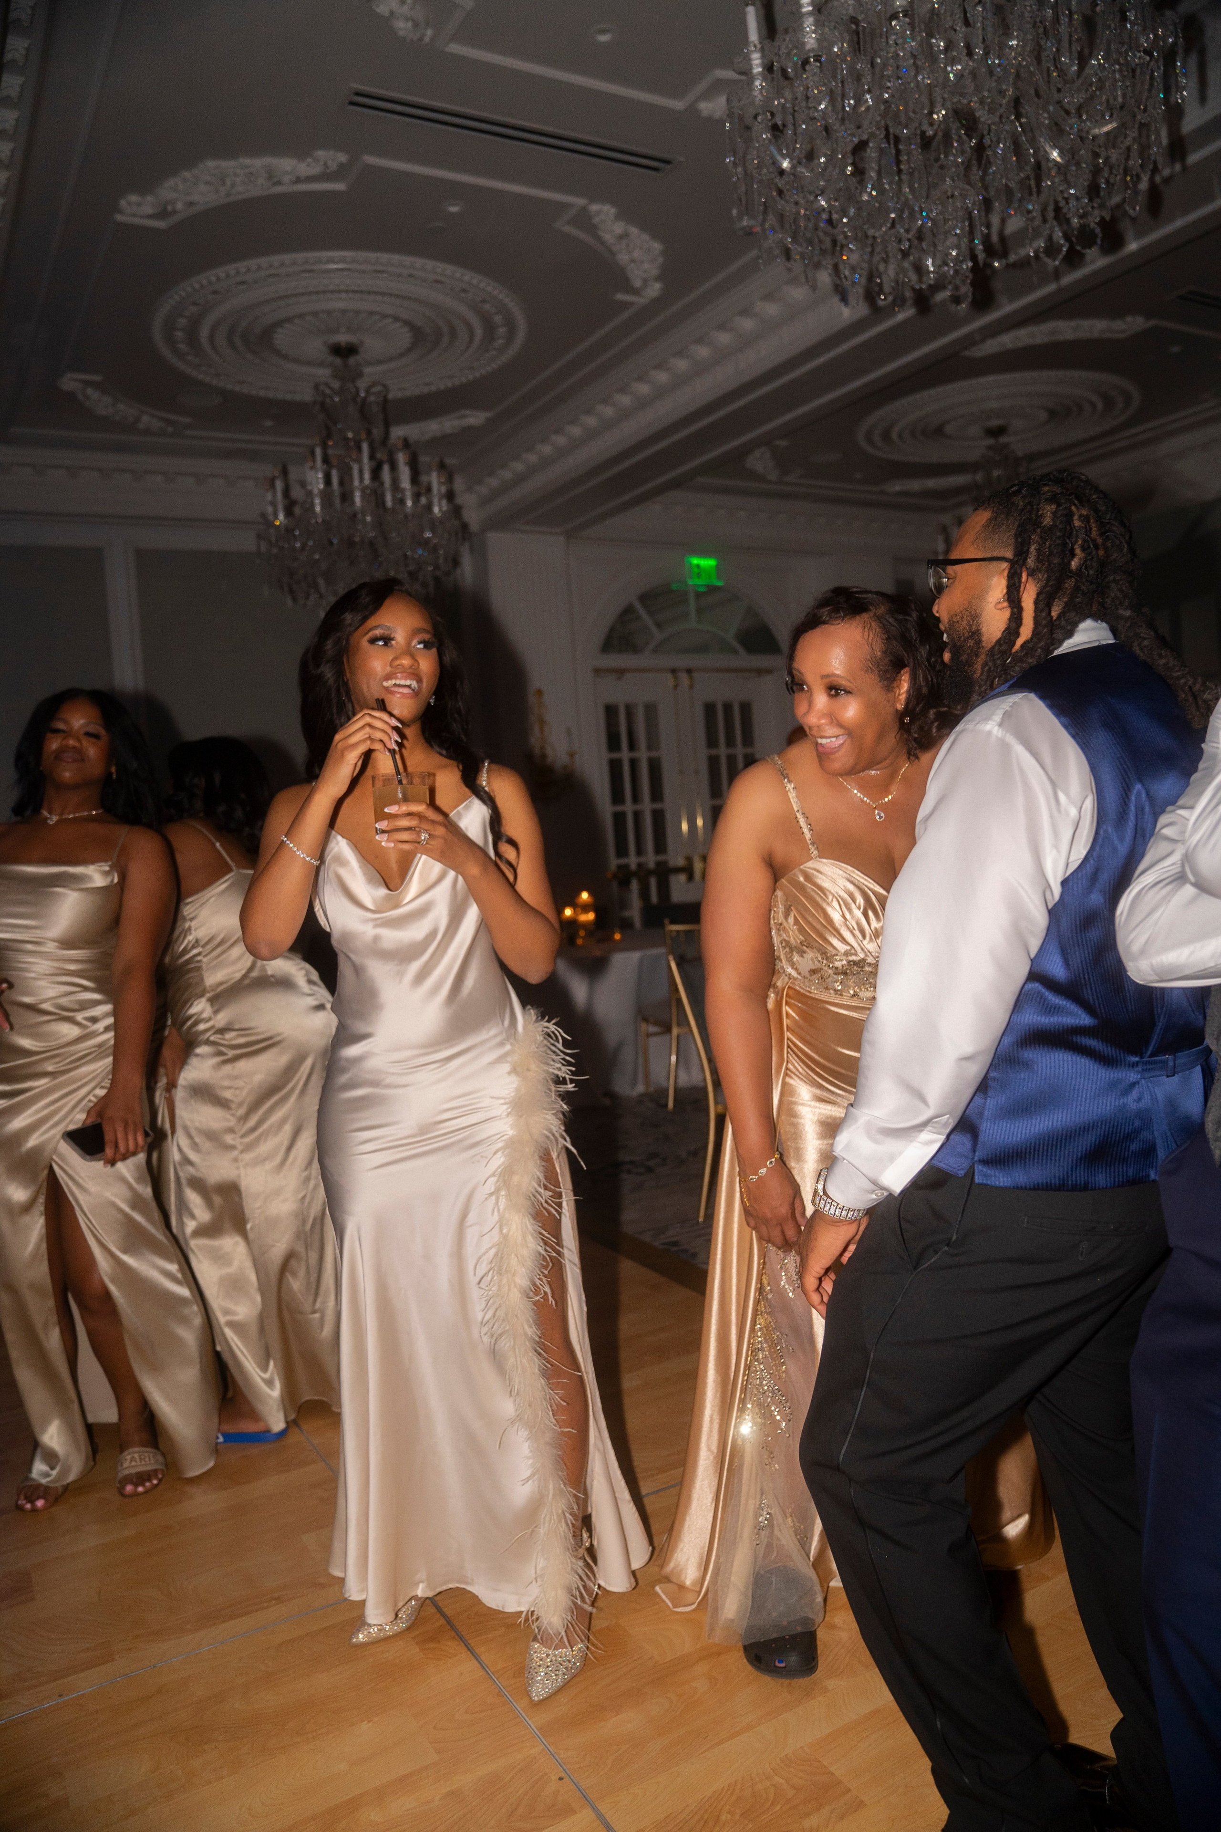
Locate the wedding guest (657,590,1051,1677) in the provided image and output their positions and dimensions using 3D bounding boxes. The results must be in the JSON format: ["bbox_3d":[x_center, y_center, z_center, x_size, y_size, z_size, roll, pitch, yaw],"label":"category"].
[{"bbox_3d":[0.385,0.338,2.197,0.660,1.740,0.480,-4,5,5],"label":"wedding guest"}]

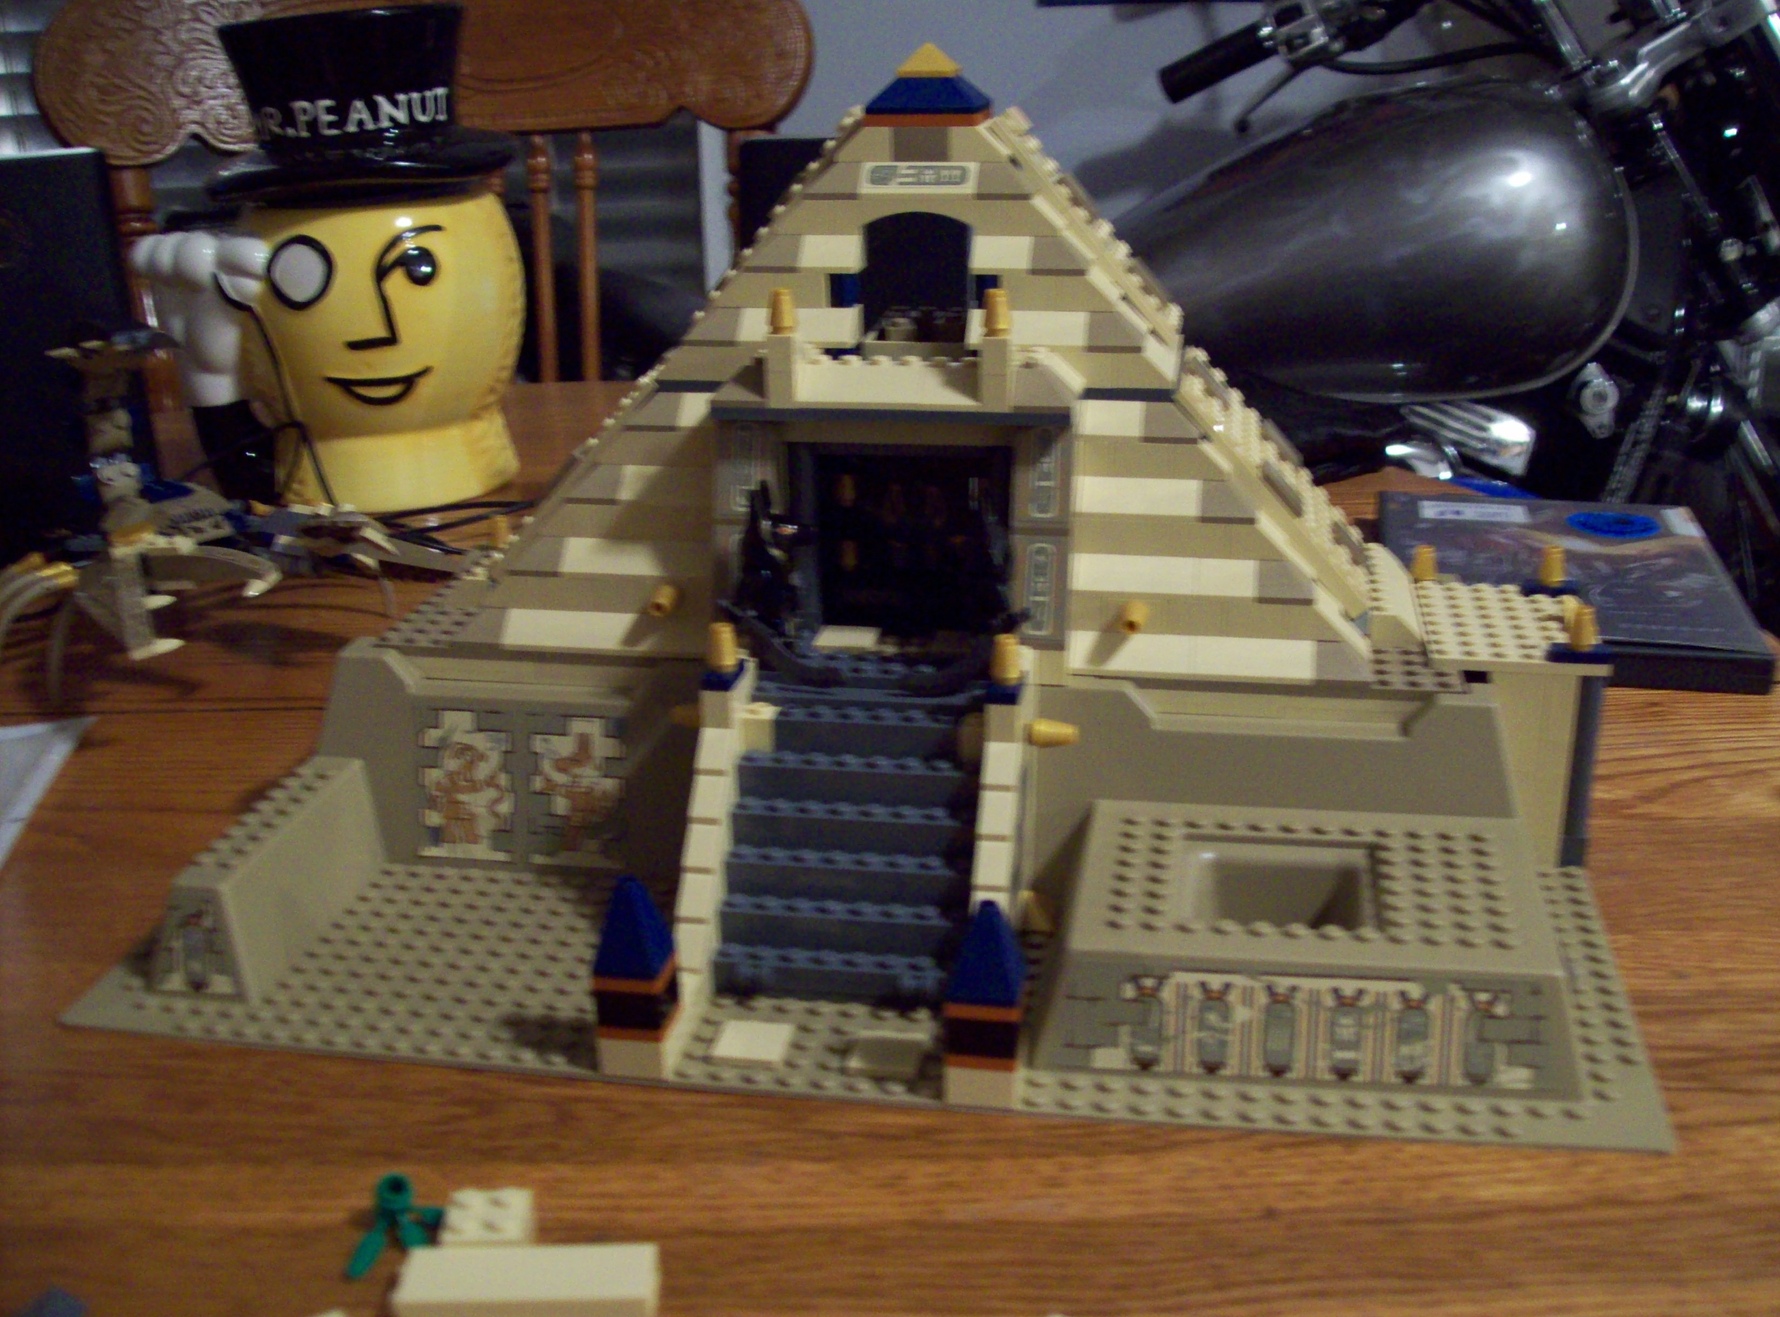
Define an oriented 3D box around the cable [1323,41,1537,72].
[{"bbox_3d":[0.540,-0.600,1.850,0.215,0.035,0.060,-1,20,0],"label":"cable"}]

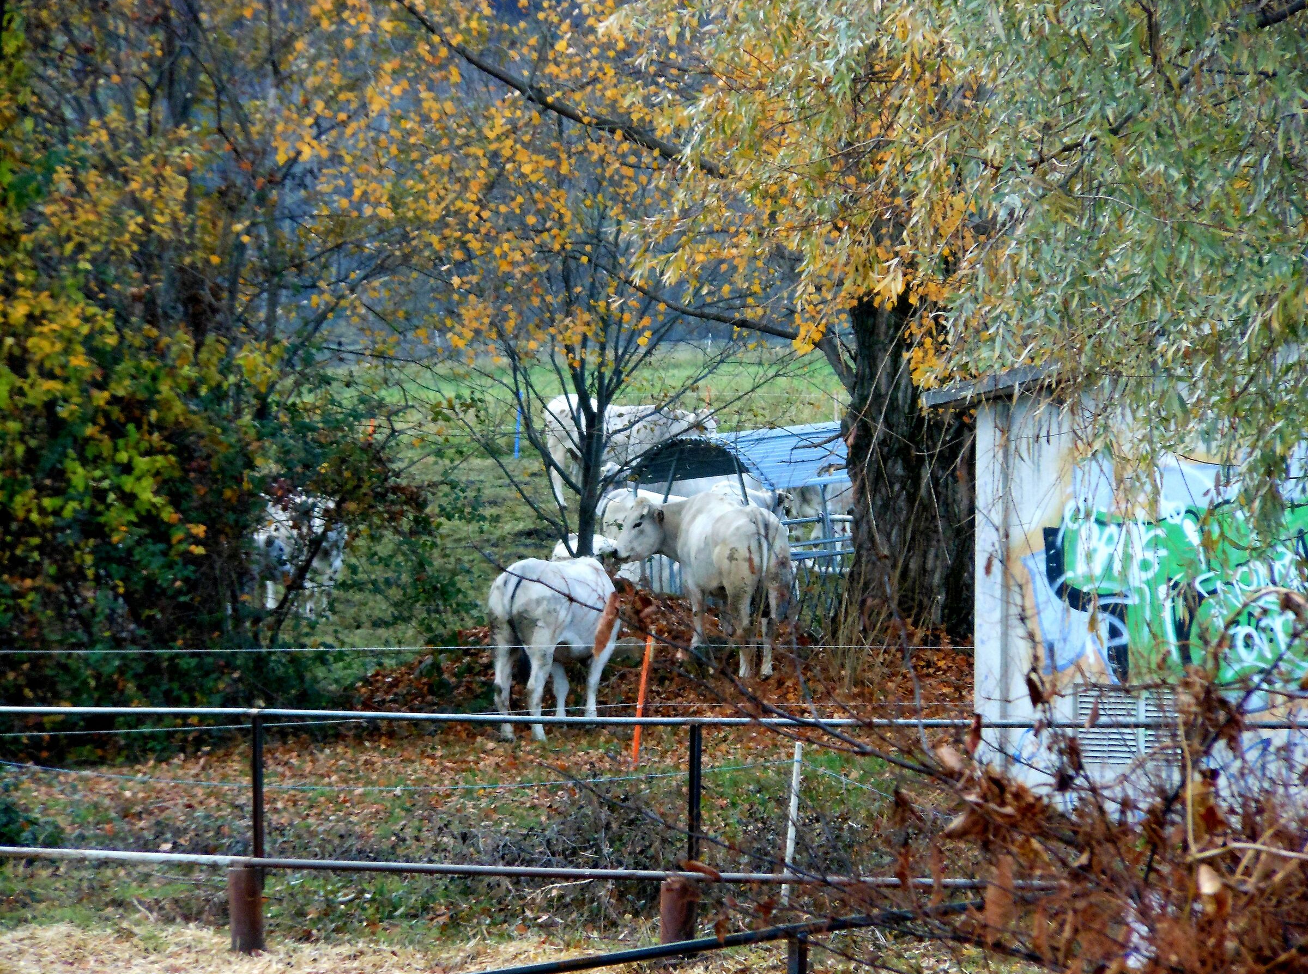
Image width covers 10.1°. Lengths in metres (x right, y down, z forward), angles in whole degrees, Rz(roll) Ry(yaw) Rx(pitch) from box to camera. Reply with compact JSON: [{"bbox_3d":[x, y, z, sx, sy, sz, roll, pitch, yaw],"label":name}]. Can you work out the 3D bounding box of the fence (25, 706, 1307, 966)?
[{"bbox_3d":[0.003,1.752,38.014,7.000,1.250,0.200,0,3,11],"label":"fence"}]

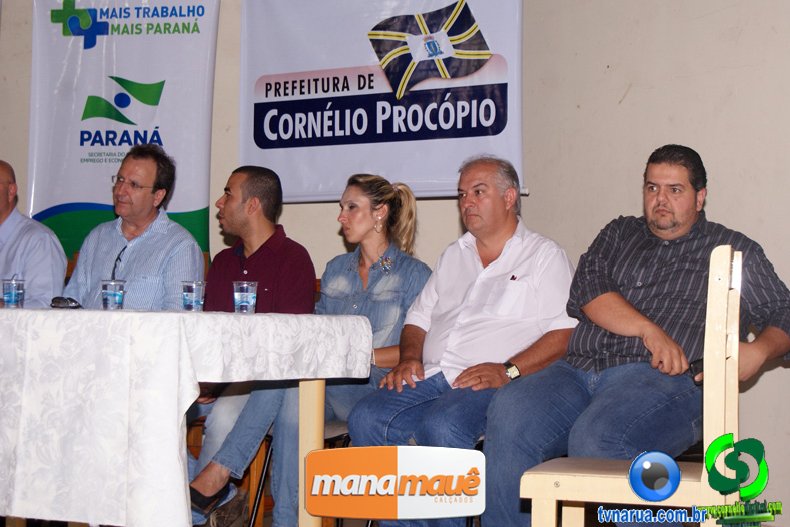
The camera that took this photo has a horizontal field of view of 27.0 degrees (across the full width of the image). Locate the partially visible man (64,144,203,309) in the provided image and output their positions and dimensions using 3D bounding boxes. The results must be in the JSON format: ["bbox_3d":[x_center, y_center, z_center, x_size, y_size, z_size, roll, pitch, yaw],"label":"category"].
[{"bbox_3d":[-0.920,0.255,5.180,0.540,1.290,0.780,0,0,28],"label":"partially visible man"}]

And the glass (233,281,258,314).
[{"bbox_3d":[-0.425,0.098,4.670,0.070,0.090,0.070,0,0,0],"label":"glass"}]

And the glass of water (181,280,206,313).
[{"bbox_3d":[-0.590,0.099,4.850,0.070,0.090,0.070,0,0,0],"label":"glass of water"}]

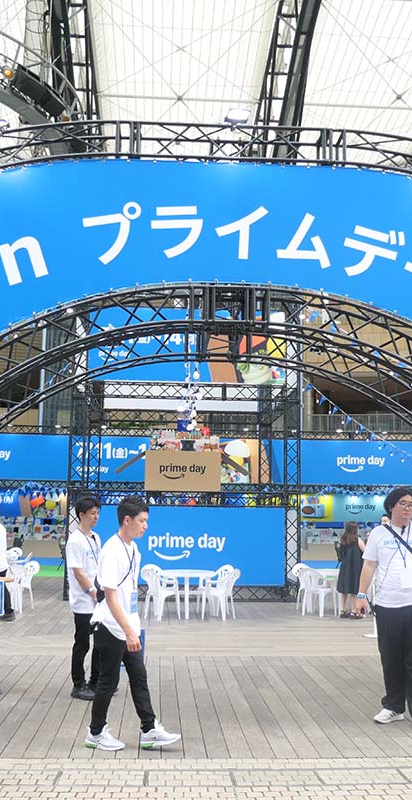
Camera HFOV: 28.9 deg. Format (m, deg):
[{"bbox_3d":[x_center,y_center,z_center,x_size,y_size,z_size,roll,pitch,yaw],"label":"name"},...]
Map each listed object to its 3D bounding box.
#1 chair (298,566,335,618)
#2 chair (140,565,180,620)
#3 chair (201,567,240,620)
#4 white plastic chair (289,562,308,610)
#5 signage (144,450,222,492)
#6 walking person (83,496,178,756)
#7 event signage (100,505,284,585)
[{"bbox_3d":[1.852,3.201,13.342,0.540,0.800,0.540,-7,-12,41],"label":"chair"},{"bbox_3d":[-0.714,3.061,12.680,0.540,0.820,0.540,7,-11,-35],"label":"chair"},{"bbox_3d":[0.228,3.085,12.735,0.540,0.810,0.540,-4,-10,26],"label":"chair"},{"bbox_3d":[1.837,3.306,14.060,0.540,0.810,0.540,3,-9,-15],"label":"white plastic chair"},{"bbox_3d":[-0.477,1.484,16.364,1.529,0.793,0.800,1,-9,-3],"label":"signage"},{"bbox_3d":[-0.505,1.542,5.634,0.620,1.700,0.480,-1,-9,8],"label":"walking person"},{"bbox_3d":[-0.344,2.901,15.884,3.867,1.548,0.060,1,-9,-3],"label":"event signage"}]

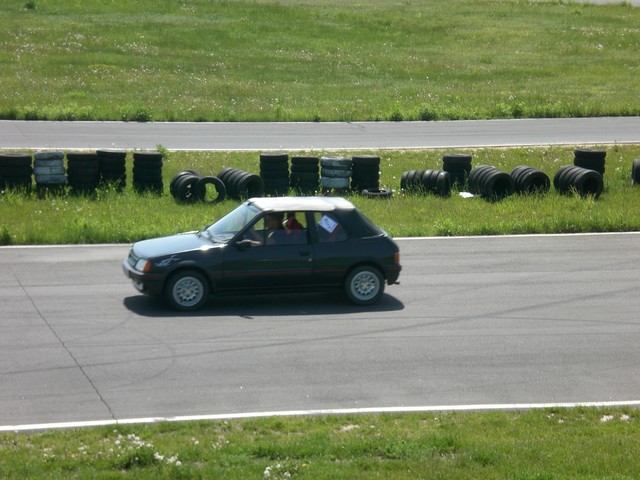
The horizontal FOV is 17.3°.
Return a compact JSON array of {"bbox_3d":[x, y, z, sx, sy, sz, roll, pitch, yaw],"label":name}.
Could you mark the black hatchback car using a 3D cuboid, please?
[{"bbox_3d":[-0.788,0.145,28.468,3.705,1.375,1.580,-1,8,-16],"label":"black hatchback car"}]

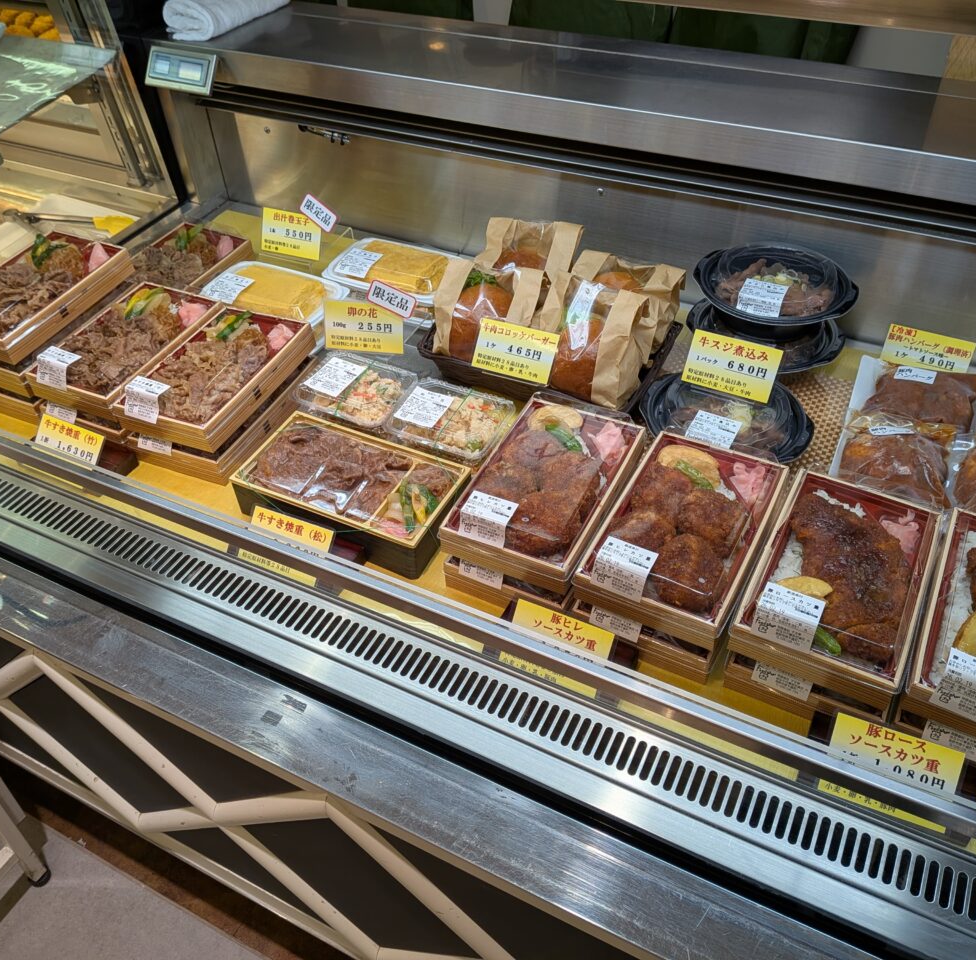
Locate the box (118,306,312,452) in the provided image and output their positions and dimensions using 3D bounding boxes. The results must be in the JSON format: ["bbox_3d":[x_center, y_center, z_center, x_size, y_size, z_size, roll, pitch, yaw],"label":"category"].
[{"bbox_3d":[-0.327,-0.129,1.085,0.131,0.034,0.216,16,48,19],"label":"box"}]

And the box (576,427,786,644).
[{"bbox_3d":[0.192,0.050,0.865,0.131,0.034,0.216,19,49,22],"label":"box"}]

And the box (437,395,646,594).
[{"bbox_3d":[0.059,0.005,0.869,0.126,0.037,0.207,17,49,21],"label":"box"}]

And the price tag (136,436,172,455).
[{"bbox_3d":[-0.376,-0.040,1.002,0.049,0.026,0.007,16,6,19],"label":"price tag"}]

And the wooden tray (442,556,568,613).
[{"bbox_3d":[0.065,0.047,0.949,0.131,0.034,0.216,18,49,21],"label":"wooden tray"}]

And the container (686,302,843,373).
[{"bbox_3d":[0.351,-0.179,1.131,0.194,0.073,0.169,9,46,13],"label":"container"}]

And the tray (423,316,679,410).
[{"bbox_3d":[0.077,-0.150,1.086,0.266,0.057,0.179,19,49,22],"label":"tray"}]

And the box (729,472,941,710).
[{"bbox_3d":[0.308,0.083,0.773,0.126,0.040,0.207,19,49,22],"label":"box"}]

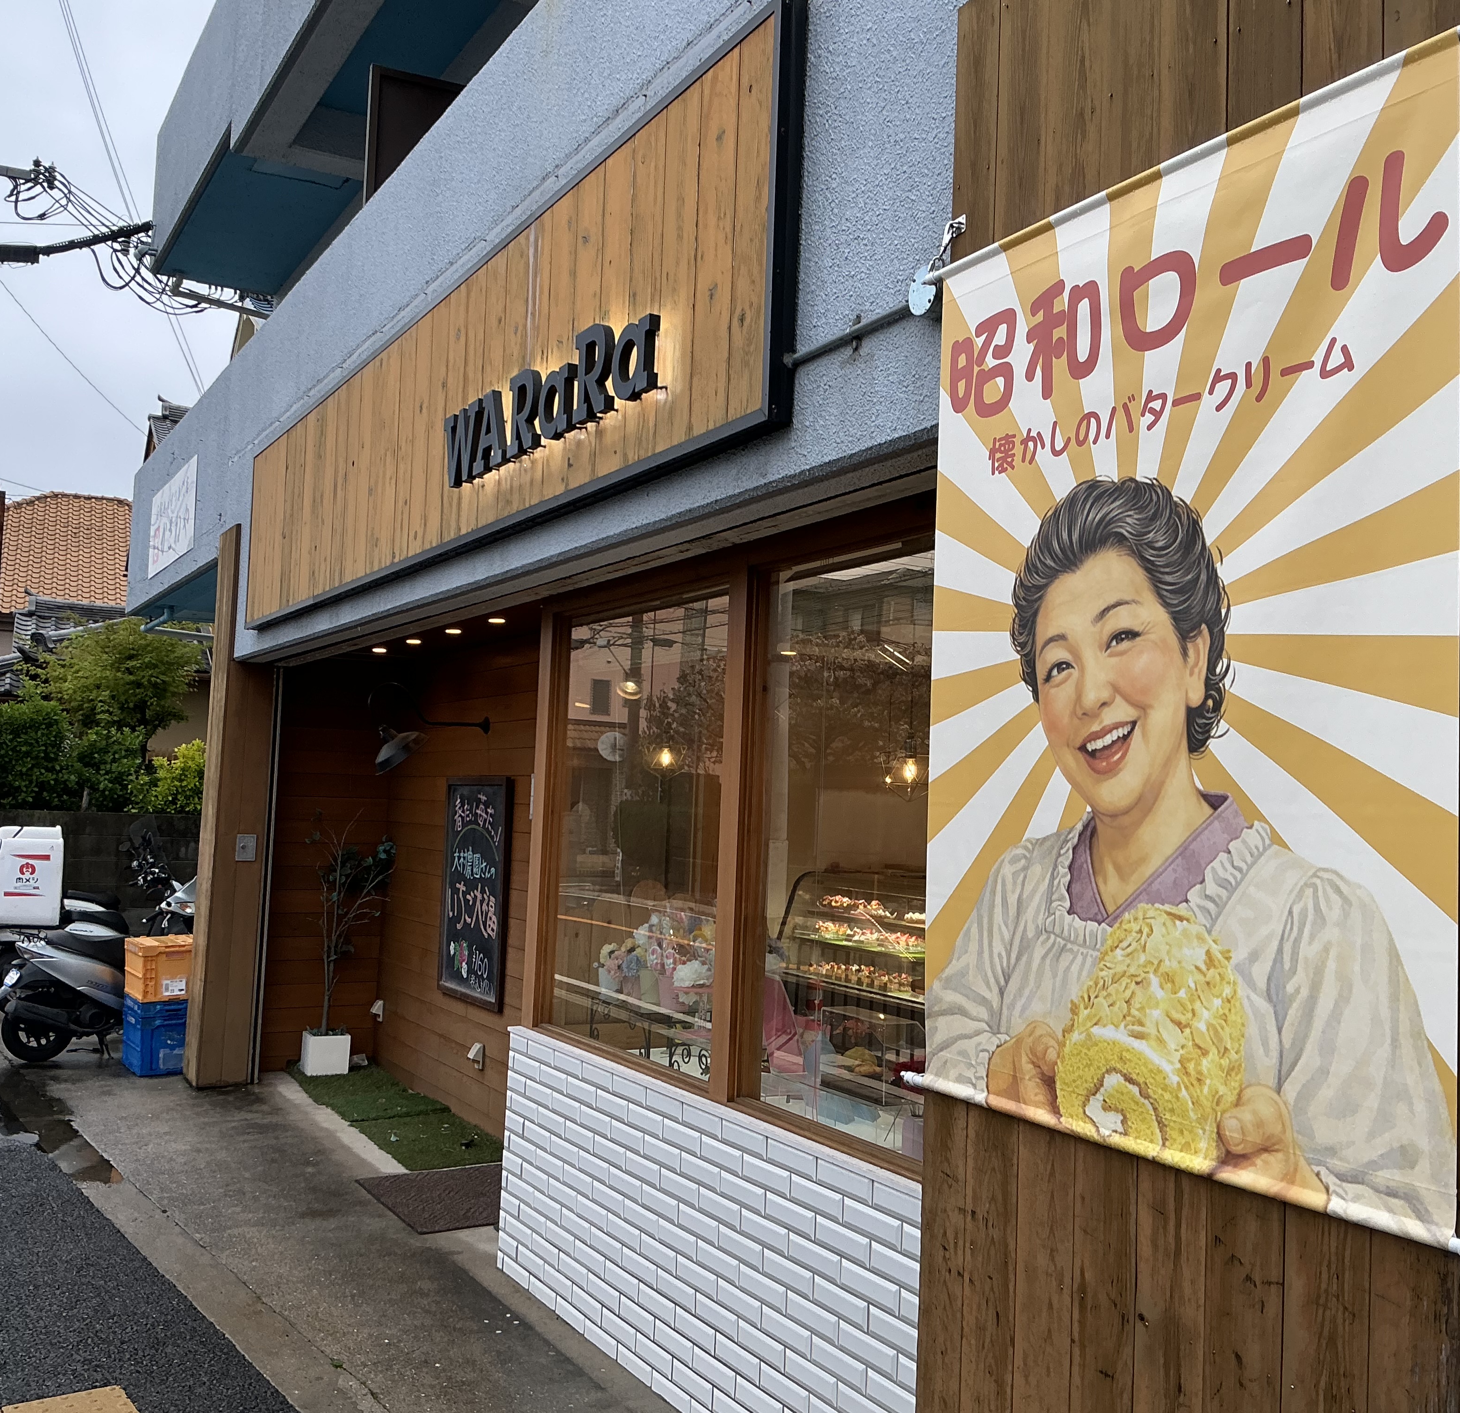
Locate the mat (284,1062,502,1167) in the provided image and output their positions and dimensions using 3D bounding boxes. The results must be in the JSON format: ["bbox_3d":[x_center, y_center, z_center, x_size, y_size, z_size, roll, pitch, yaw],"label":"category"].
[{"bbox_3d":[-1.812,2.126,8.083,0.620,0.030,2.760,4,-4,-29],"label":"mat"}]

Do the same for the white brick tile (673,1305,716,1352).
[{"bbox_3d":[-0.097,1.665,4.071,0.014,0.061,0.226,4,-4,-29],"label":"white brick tile"}]

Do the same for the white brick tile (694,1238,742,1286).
[{"bbox_3d":[-0.032,1.454,3.984,0.014,0.061,0.226,4,-4,-29],"label":"white brick tile"}]

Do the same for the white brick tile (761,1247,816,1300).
[{"bbox_3d":[0.145,1.403,3.775,0.014,0.062,0.228,4,-4,-29],"label":"white brick tile"}]

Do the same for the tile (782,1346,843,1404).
[{"bbox_3d":[0.194,1.609,3.658,0.014,0.062,0.228,4,-4,-29],"label":"tile"}]

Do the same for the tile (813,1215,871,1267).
[{"bbox_3d":[0.265,1.253,3.579,0.014,0.062,0.228,4,-4,-29],"label":"tile"}]

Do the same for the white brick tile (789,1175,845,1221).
[{"bbox_3d":[0.211,1.187,3.686,0.014,0.062,0.228,4,-4,-29],"label":"white brick tile"}]

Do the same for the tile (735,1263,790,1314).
[{"bbox_3d":[0.085,1.478,3.848,0.015,0.063,0.228,4,-4,-29],"label":"tile"}]

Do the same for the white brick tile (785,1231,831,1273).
[{"bbox_3d":[0.204,1.308,3.611,0.020,0.067,0.228,4,-4,-29],"label":"white brick tile"}]

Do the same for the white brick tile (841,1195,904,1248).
[{"bbox_3d":[0.315,1.151,3.398,0.014,0.061,0.226,4,-4,-29],"label":"white brick tile"}]

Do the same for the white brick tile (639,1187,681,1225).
[{"bbox_3d":[-0.199,1.430,4.389,0.014,0.062,0.228,4,-4,-29],"label":"white brick tile"}]

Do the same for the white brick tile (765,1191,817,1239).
[{"bbox_3d":[0.151,1.262,3.784,0.014,0.062,0.228,4,-4,-29],"label":"white brick tile"}]

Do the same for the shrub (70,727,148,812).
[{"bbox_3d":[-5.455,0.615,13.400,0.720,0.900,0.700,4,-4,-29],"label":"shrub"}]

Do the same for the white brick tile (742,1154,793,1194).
[{"bbox_3d":[0.096,1.196,3.891,0.014,0.062,0.228,4,-4,-29],"label":"white brick tile"}]

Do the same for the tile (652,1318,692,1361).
[{"bbox_3d":[-0.155,1.738,4.167,0.014,0.061,0.226,4,-4,-29],"label":"tile"}]

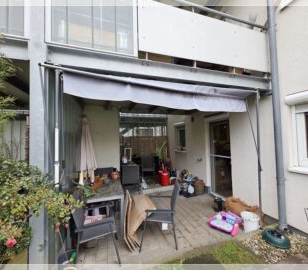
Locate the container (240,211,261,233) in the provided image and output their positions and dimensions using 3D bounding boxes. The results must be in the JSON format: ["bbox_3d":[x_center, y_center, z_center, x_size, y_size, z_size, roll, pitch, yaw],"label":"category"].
[{"bbox_3d":[1.700,1.511,2.385,0.270,0.260,0.270,-1,-2,-15],"label":"container"}]

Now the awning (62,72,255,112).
[{"bbox_3d":[0.310,-0.581,2.000,2.930,0.360,0.220,-1,-2,-15],"label":"awning"}]

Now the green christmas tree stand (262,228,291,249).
[{"bbox_3d":[1.850,1.544,2.055,0.340,0.140,0.340,-1,-2,-17],"label":"green christmas tree stand"}]

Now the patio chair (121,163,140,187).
[{"bbox_3d":[-0.820,1.302,4.520,0.570,0.640,0.500,-1,-2,-17],"label":"patio chair"}]

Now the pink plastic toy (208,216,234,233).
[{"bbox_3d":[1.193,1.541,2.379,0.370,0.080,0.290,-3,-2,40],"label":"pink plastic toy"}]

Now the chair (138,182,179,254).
[{"bbox_3d":[0.085,1.232,2.200,0.580,0.880,0.560,-1,-2,0],"label":"chair"}]

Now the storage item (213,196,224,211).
[{"bbox_3d":[1.460,1.568,3.070,0.185,0.210,0.185,-1,-2,-15],"label":"storage item"}]

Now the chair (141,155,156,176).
[{"bbox_3d":[-0.220,1.218,5.250,0.570,0.880,0.600,-1,-1,-11],"label":"chair"}]

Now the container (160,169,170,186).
[{"bbox_3d":[0.340,1.323,4.330,0.320,0.540,0.320,-1,-1,0],"label":"container"}]

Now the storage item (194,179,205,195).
[{"bbox_3d":[1.294,1.470,3.837,0.275,0.370,0.275,-1,-1,0],"label":"storage item"}]

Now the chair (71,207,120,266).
[{"bbox_3d":[-0.775,1.202,1.810,0.590,0.880,0.550,-1,-2,-20],"label":"chair"}]

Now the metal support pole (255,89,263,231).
[{"bbox_3d":[1.910,0.409,2.470,0.050,2.470,0.050,-1,-2,-15],"label":"metal support pole"}]

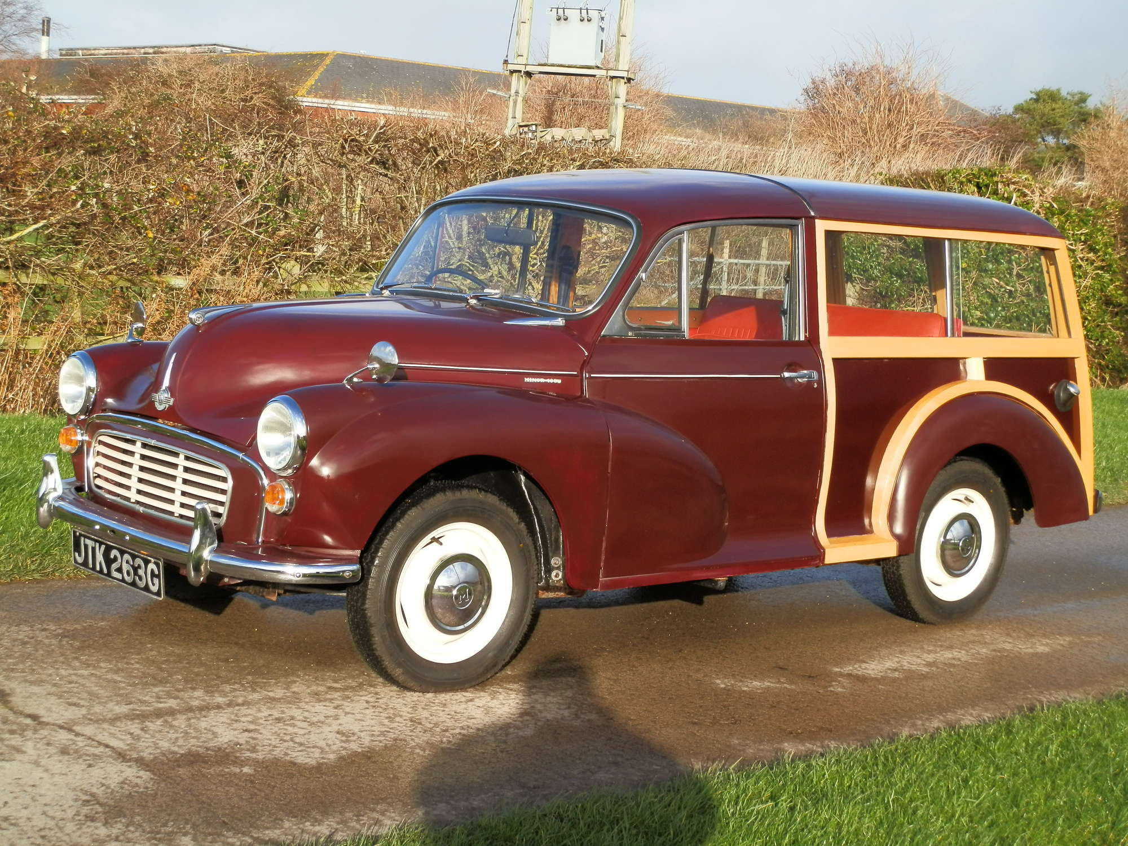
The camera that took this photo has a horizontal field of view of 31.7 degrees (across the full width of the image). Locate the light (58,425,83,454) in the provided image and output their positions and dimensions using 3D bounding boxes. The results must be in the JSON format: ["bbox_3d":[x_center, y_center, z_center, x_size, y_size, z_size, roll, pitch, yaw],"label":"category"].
[{"bbox_3d":[-1.548,0.047,6.245,0.060,0.094,0.094,-2,8,-39],"label":"light"}]

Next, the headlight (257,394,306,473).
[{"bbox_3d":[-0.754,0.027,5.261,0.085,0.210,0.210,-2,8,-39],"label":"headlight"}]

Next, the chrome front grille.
[{"bbox_3d":[-1.183,0.161,5.740,0.085,0.210,0.850,-2,8,-39],"label":"chrome front grille"}]

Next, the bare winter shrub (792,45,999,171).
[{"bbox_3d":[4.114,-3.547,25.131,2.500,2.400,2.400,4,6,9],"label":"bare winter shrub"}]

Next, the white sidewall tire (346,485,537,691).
[{"bbox_3d":[-0.346,0.470,5.649,0.587,0.587,0.155,-2,8,-39],"label":"white sidewall tire"}]

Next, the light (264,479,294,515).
[{"bbox_3d":[-0.755,0.201,5.273,0.060,0.094,0.094,-2,8,-39],"label":"light"}]

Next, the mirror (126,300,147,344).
[{"bbox_3d":[-1.375,-0.325,6.380,0.110,0.135,0.130,-2,8,-39],"label":"mirror"}]

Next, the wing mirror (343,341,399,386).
[{"bbox_3d":[-0.518,-0.158,5.364,0.120,0.130,0.135,-2,8,-39],"label":"wing mirror"}]

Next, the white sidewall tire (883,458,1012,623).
[{"bbox_3d":[1.348,0.418,7.028,0.587,0.587,0.155,-2,8,-39],"label":"white sidewall tire"}]

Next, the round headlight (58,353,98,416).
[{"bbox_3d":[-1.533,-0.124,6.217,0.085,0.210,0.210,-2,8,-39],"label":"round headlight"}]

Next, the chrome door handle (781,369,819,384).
[{"bbox_3d":[0.743,-0.146,6.287,0.172,0.041,0.052,-2,8,-39],"label":"chrome door handle"}]

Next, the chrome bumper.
[{"bbox_3d":[-1.158,0.261,5.776,0.380,0.240,1.550,-2,8,-39],"label":"chrome bumper"}]

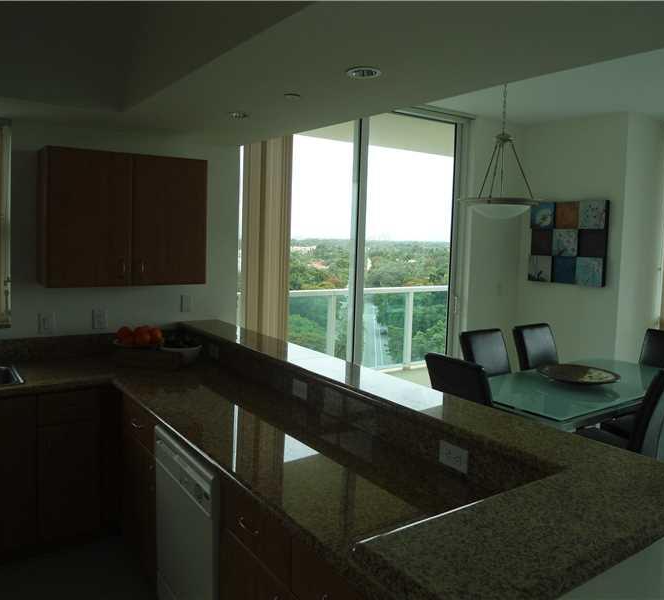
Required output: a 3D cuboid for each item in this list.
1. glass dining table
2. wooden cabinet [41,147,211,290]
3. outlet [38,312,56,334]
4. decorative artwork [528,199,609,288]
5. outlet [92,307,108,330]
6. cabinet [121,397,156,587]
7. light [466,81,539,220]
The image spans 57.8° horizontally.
[{"bbox_3d":[1.677,0.921,4.027,1.830,0.750,0.880,-3,8,-34],"label":"glass dining table"},{"bbox_3d":[-1.235,-0.473,3.572,0.900,0.750,0.330,-3,8,-34],"label":"wooden cabinet"},{"bbox_3d":[-1.672,0.139,3.537,0.085,0.120,0.012,-3,8,-34],"label":"outlet"},{"bbox_3d":[2.066,-0.512,5.356,0.040,0.740,0.780,-3,8,-34],"label":"decorative artwork"},{"bbox_3d":[-1.432,0.127,3.701,0.080,0.120,0.012,-3,8,-34],"label":"outlet"},{"bbox_3d":[-0.645,0.864,2.951,0.600,0.760,0.510,-3,8,-34],"label":"cabinet"},{"bbox_3d":[0.996,-0.911,3.508,0.470,0.860,0.470,-3,8,-34],"label":"light"}]

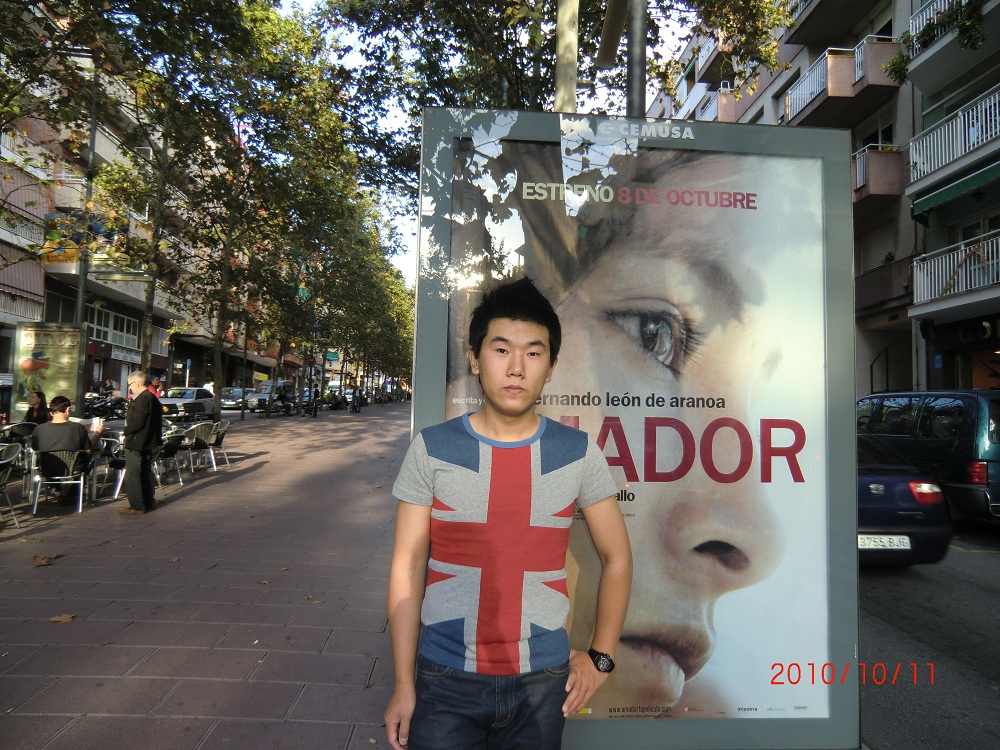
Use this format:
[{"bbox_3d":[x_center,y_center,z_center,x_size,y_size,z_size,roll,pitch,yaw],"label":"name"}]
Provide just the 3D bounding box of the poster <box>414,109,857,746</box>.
[{"bbox_3d":[0.420,0.147,2.140,1.340,1.880,0.120,2,-3,-4],"label":"poster"}]

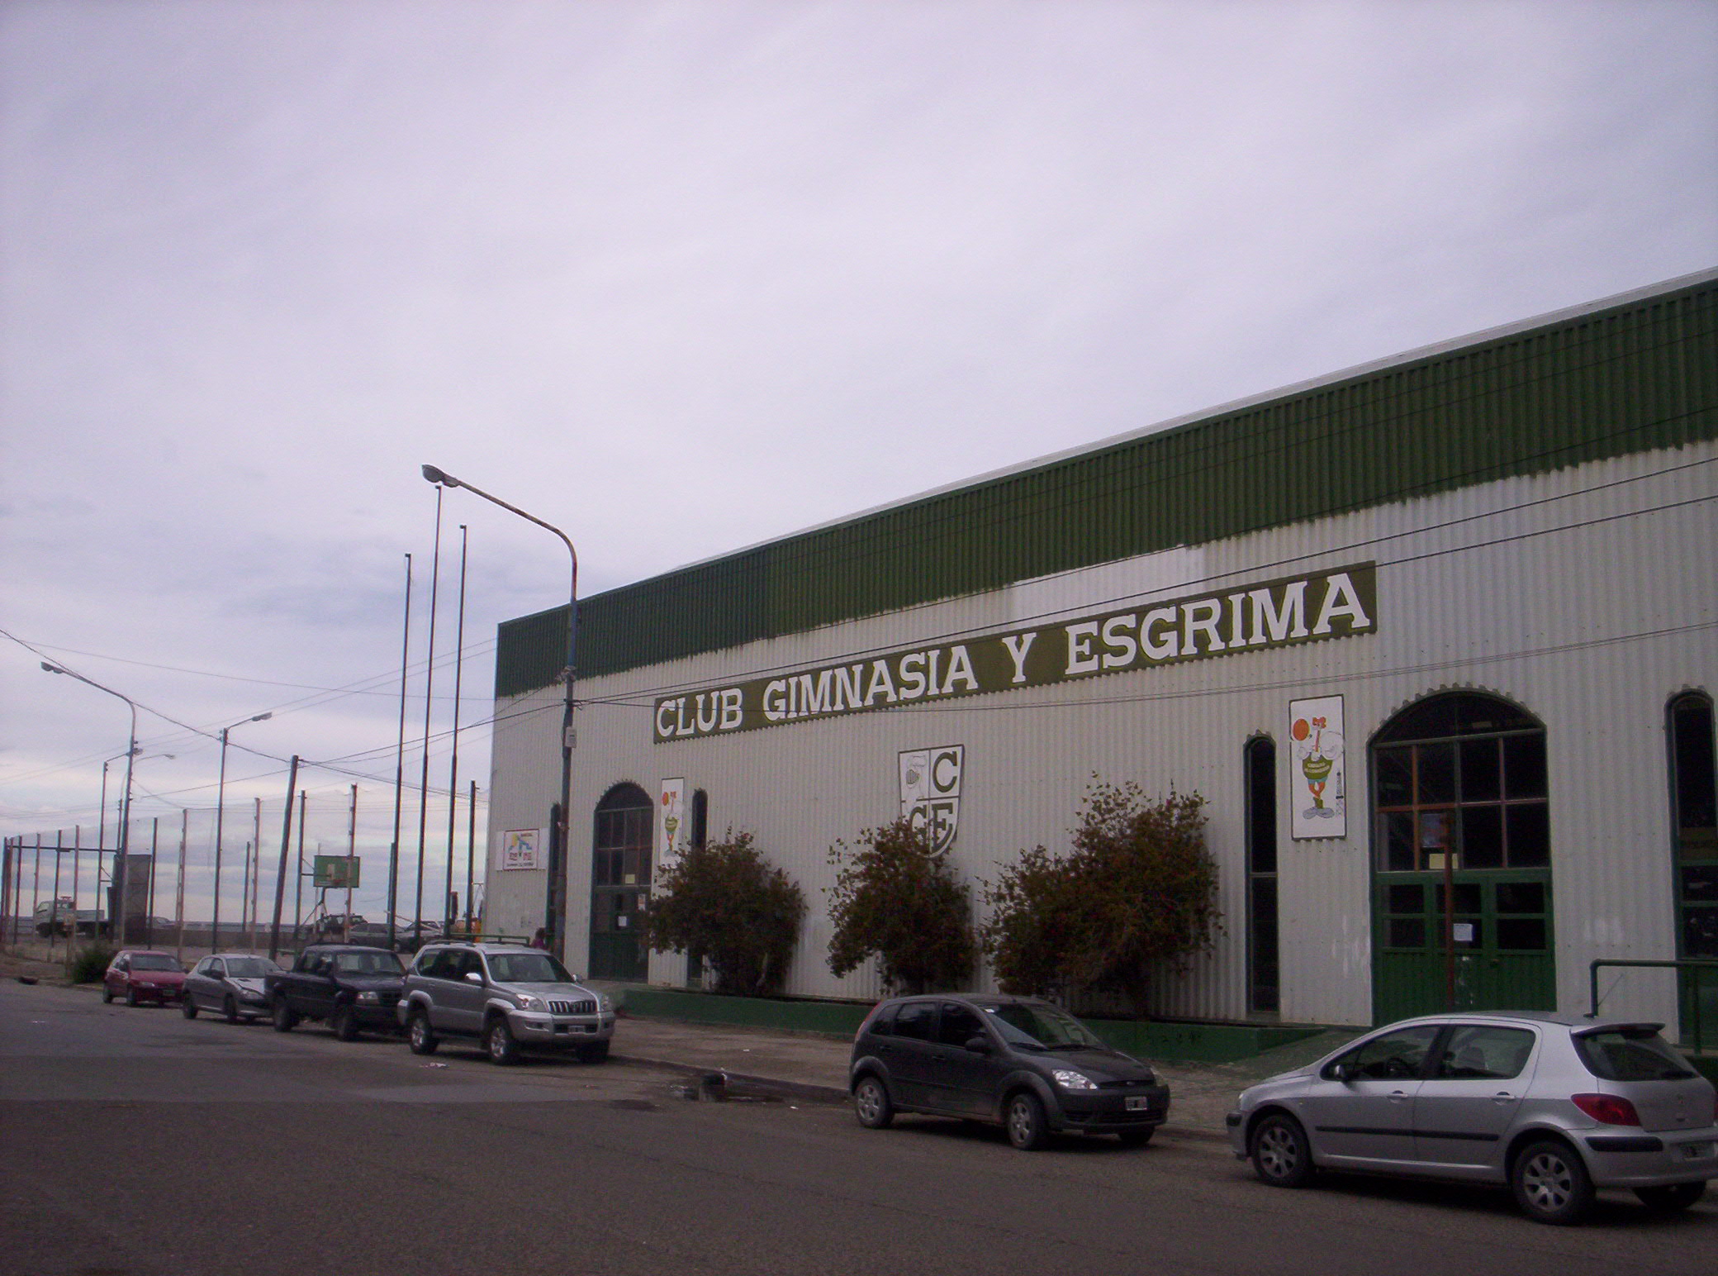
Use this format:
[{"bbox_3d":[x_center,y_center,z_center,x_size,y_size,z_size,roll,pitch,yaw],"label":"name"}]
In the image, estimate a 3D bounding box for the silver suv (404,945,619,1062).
[{"bbox_3d":[-5.748,5.864,29.601,1.880,1.880,4.780,8,-12,-37],"label":"silver suv"}]

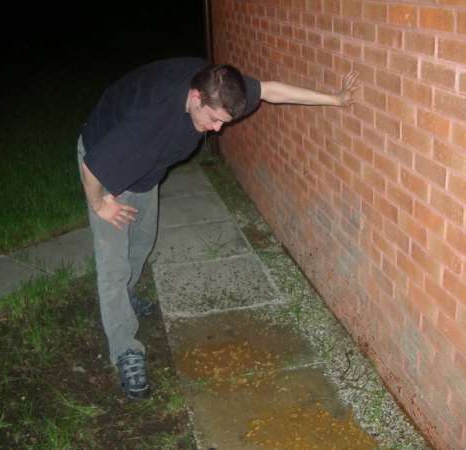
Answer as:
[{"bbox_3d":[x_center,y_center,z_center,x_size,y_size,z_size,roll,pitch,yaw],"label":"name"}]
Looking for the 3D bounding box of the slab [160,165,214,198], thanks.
[{"bbox_3d":[-0.477,-0.295,5.307,0.600,0.050,0.600,-7,22,-10],"label":"slab"}]

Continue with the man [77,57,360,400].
[{"bbox_3d":[-0.141,-0.033,2.767,1.182,1.330,0.919,6,24,24],"label":"man"}]

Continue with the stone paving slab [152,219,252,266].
[{"bbox_3d":[-0.227,0.129,4.195,0.600,0.050,0.600,-7,22,-10],"label":"stone paving slab"}]

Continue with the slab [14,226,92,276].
[{"bbox_3d":[-0.986,0.186,4.169,0.620,0.050,0.620,-22,28,-39],"label":"slab"}]

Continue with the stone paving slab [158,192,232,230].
[{"bbox_3d":[-0.352,-0.083,4.751,0.600,0.050,0.600,-7,22,-10],"label":"stone paving slab"}]

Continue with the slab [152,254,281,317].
[{"bbox_3d":[-0.102,0.341,3.639,0.600,0.050,0.600,-7,22,-10],"label":"slab"}]

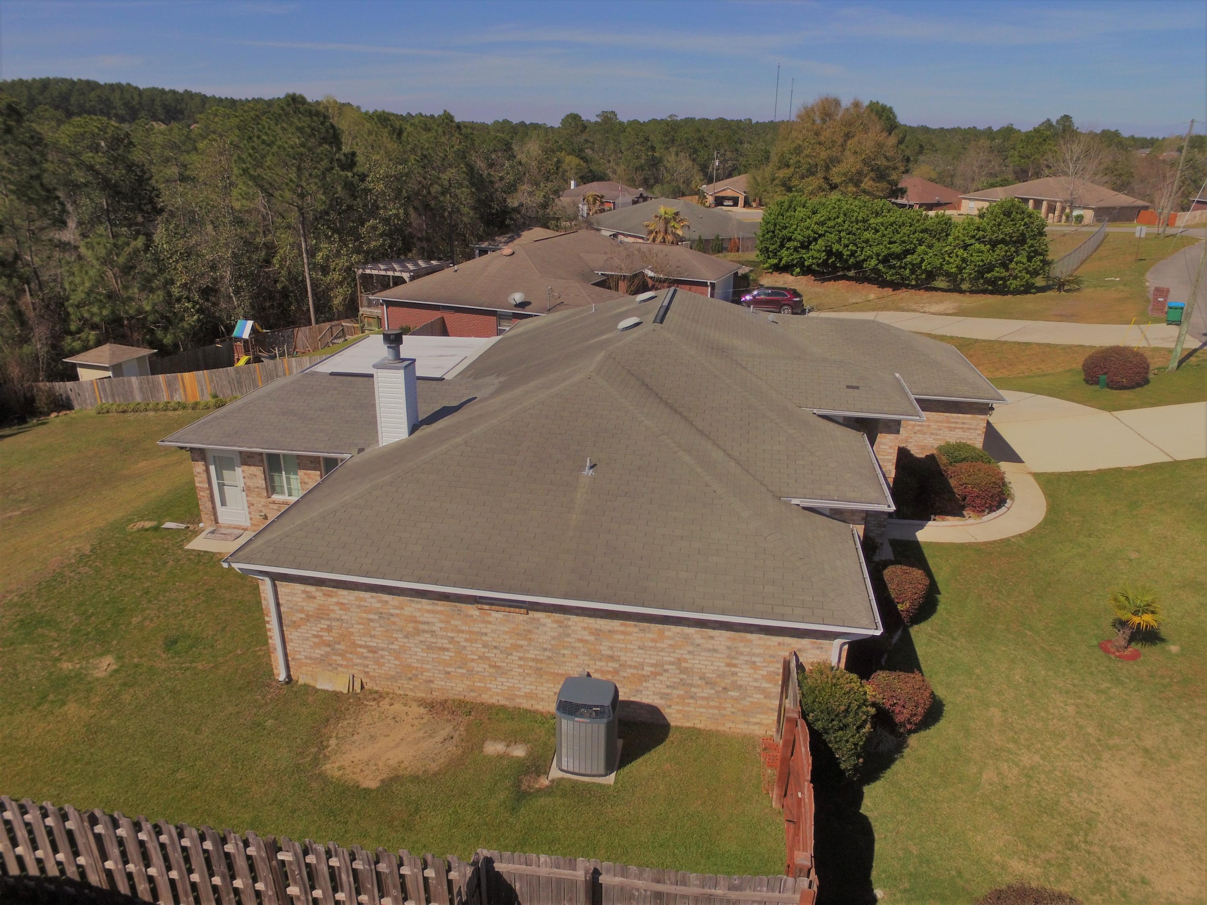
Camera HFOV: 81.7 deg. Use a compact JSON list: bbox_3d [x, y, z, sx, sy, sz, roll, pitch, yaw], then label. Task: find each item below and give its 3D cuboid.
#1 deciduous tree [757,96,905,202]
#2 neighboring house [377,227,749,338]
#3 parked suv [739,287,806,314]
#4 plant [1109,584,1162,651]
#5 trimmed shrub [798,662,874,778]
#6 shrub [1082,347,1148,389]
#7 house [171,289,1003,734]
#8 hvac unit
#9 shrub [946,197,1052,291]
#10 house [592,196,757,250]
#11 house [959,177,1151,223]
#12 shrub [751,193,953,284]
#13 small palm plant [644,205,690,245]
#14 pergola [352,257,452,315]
[{"bbox_3d":[30.702,-40.125,96.908,18.500,16.216,18.000,4,25,9],"label":"deciduous tree"},{"bbox_3d":[-1.878,-12.063,49.225,19.059,4.698,21.228,10,26,21],"label":"neighboring house"},{"bbox_3d":[12.594,-11.581,51.920,4.700,1.720,1.900,17,29,33],"label":"parked suv"},{"bbox_3d":[10.545,3.329,13.843,0.900,1.360,0.900,4,25,9],"label":"plant"},{"bbox_3d":[3.759,4.286,11.069,1.120,1.900,1.120,4,25,9],"label":"trimmed shrub"},{"bbox_3d":[21.103,-3.528,28.788,2.300,1.600,2.300,4,25,9],"label":"shrub"},{"bbox_3d":[0.487,-1.266,19.526,21.500,5.300,18.100,4,25,9],"label":"house"},{"bbox_3d":[-0.240,4.371,11.060,0.920,1.140,0.860,3,25,7],"label":"hvac unit"},{"bbox_3d":[26.441,-13.899,47.097,6.000,5.900,6.100,4,25,9],"label":"shrub"},{"bbox_3d":[9.117,-26.880,82.389,15.000,5.688,14.881,-15,28,-29],"label":"house"},{"bbox_3d":[60.885,-34.934,95.105,10.440,5.056,20.400,-9,26,-19],"label":"house"},{"bbox_3d":[18.597,-15.648,51.330,13.000,5.492,4.500,15,28,29],"label":"shrub"},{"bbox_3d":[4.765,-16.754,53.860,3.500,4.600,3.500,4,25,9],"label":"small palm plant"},{"bbox_3d":[-14.031,-11.980,49.572,4.500,2.654,4.800,10,26,21],"label":"pergola"}]

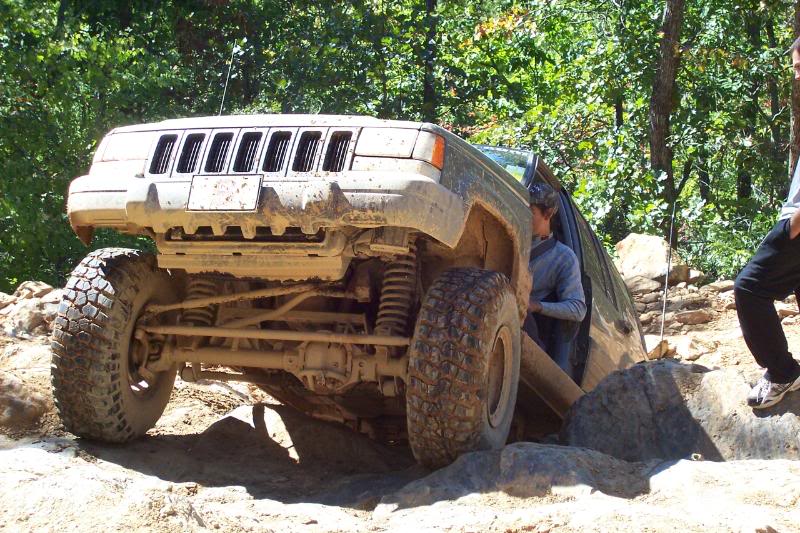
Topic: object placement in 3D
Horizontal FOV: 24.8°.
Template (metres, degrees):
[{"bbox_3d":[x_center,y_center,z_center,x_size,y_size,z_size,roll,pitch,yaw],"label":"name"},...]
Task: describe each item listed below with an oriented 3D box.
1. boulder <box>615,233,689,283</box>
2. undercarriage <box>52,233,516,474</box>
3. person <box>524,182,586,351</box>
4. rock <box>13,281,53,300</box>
[{"bbox_3d":[2.140,-0.077,15.500,0.630,0.430,0.500,0,2,0],"label":"boulder"},{"bbox_3d":[-0.474,0.366,7.750,1.840,0.920,1.000,0,-16,20],"label":"undercarriage"},{"bbox_3d":[0.680,0.070,9.100,0.520,1.080,0.750,-3,-11,27],"label":"person"},{"bbox_3d":[-2.723,0.178,13.500,0.310,0.170,0.250,0,2,0],"label":"rock"}]

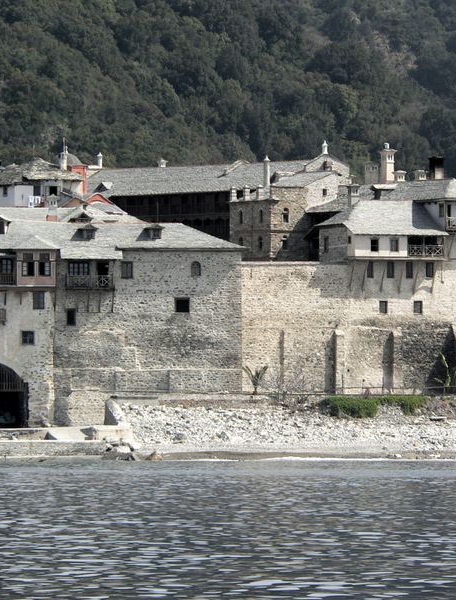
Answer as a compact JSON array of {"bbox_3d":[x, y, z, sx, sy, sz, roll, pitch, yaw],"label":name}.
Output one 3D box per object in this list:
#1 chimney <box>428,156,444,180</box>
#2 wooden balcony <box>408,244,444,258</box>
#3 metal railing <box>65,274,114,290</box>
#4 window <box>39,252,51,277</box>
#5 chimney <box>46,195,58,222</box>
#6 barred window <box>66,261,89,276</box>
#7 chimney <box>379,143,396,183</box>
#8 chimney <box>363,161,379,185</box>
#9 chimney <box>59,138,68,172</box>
[{"bbox_3d":[18.666,-11.772,540.000,1.020,2.200,1.000,0,-1,-33],"label":"chimney"},{"bbox_3d":[16.437,-4.078,502.000,3.300,0.950,0.150,0,-1,-25],"label":"wooden balcony"},{"bbox_3d":[-11.412,-1.442,497.000,3.750,1.250,0.800,0,-1,-8],"label":"metal railing"},{"bbox_3d":[-15.789,-3.055,519.000,1.030,2.050,0.200,0,-1,1],"label":"window"},{"bbox_3d":[-15.391,-8.025,529.000,0.950,2.450,0.950,0,-1,-8],"label":"chimney"},{"bbox_3d":[-12.982,-2.717,520.300,1.880,1.450,0.220,0,-1,0],"label":"barred window"},{"bbox_3d":[14.279,-12.310,540.000,1.100,3.600,1.100,0,-1,-36],"label":"chimney"},{"bbox_3d":[12.757,-11.235,540.000,0.980,2.200,0.980,0,-1,-36],"label":"chimney"},{"bbox_3d":[-14.428,-12.741,530.000,0.750,2.750,0.750,0,-1,-10],"label":"chimney"}]

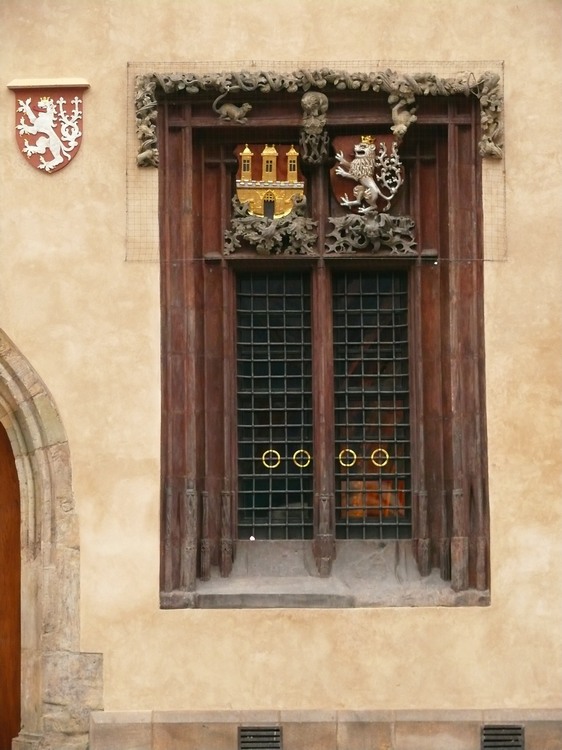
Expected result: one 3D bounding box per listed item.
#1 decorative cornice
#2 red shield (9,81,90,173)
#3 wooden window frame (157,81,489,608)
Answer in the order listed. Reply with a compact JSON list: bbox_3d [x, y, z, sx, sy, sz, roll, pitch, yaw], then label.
[{"bbox_3d":[0.267,-1.846,15.488,2.603,0.640,0.250,-1,-6,1],"label":"decorative cornice"},{"bbox_3d":[-1.664,-1.775,15.537,0.562,0.653,0.120,-1,-6,1],"label":"red shield"},{"bbox_3d":[0.292,-0.210,15.571,2.308,3.735,0.420,-1,-6,1],"label":"wooden window frame"}]

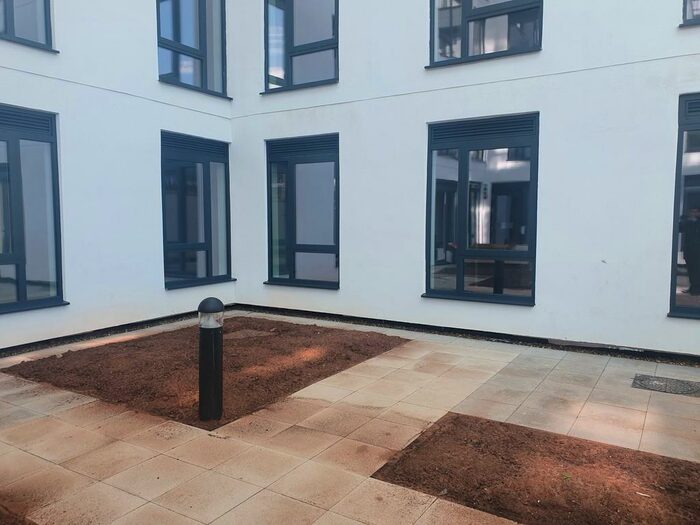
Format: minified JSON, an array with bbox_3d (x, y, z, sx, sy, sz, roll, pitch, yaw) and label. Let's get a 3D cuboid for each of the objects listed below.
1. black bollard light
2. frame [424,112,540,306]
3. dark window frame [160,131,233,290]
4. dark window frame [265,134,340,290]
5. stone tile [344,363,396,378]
[{"bbox_3d":[-1.145,0.775,4.295,0.205,0.985,0.205,0,5,0],"label":"black bollard light"},{"bbox_3d":[1.697,-0.676,6.949,1.490,2.420,0.120,3,6,32],"label":"frame"},{"bbox_3d":[-2.476,-0.832,8.712,0.120,2.430,1.460,3,6,32],"label":"dark window frame"},{"bbox_3d":[-0.791,-0.803,8.529,1.480,2.420,0.120,3,6,32],"label":"dark window frame"},{"bbox_3d":[0.212,1.166,5.552,0.450,0.040,0.450,3,6,32],"label":"stone tile"}]

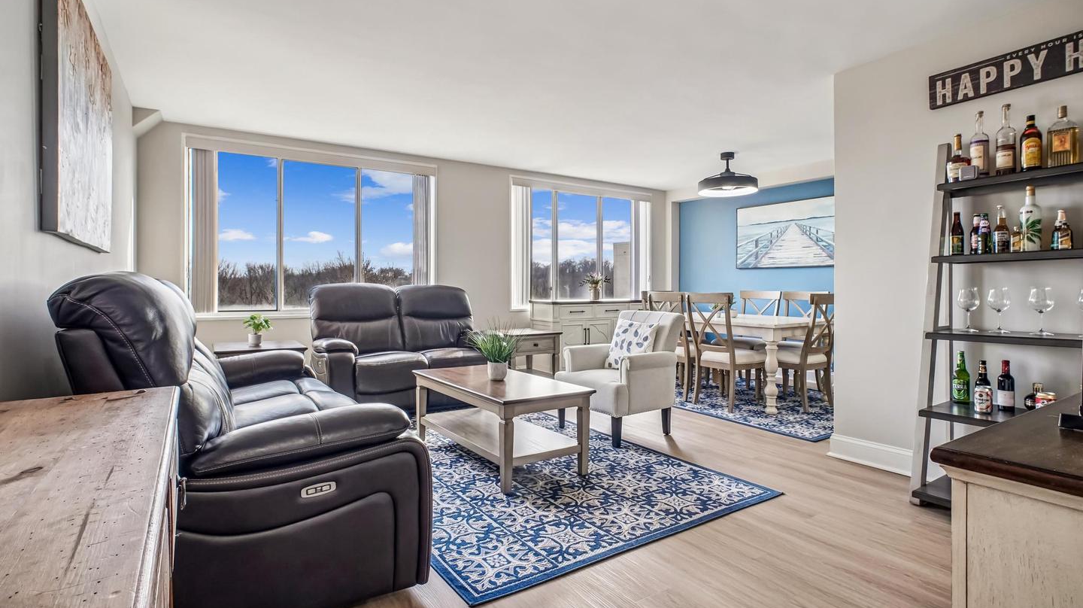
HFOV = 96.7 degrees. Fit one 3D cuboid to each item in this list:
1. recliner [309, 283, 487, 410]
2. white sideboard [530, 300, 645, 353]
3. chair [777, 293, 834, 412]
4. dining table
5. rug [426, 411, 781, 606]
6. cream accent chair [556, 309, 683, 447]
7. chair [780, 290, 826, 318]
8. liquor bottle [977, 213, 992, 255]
[{"bbox_3d":[-1.195,0.383,4.495,1.660,1.090,0.950,-1,2,-32],"label":"recliner"},{"bbox_3d":[0.690,0.425,5.640,1.580,0.930,0.460,-1,1,-31],"label":"white sideboard"},{"bbox_3d":[2.350,0.405,4.400,0.490,1.010,0.560,-1,1,-31],"label":"chair"},{"bbox_3d":[1.974,0.529,4.989,1.060,0.766,1.620,-1,2,-32],"label":"dining table"},{"bbox_3d":[-0.199,0.964,3.203,1.820,0.010,2.680,-1,2,-34],"label":"rug"},{"bbox_3d":[0.596,0.504,3.599,0.750,0.875,0.720,-1,2,-35],"label":"cream accent chair"},{"bbox_3d":[2.540,0.398,4.840,0.560,1.010,0.490,-1,1,-30],"label":"chair"},{"bbox_3d":[2.213,-0.352,2.402,0.059,0.218,0.059,-1,2,-32],"label":"liquor bottle"}]

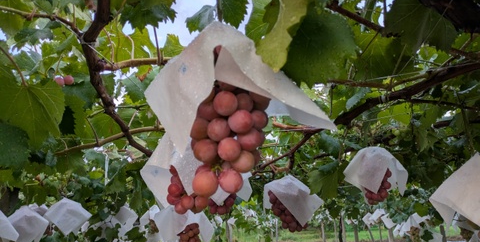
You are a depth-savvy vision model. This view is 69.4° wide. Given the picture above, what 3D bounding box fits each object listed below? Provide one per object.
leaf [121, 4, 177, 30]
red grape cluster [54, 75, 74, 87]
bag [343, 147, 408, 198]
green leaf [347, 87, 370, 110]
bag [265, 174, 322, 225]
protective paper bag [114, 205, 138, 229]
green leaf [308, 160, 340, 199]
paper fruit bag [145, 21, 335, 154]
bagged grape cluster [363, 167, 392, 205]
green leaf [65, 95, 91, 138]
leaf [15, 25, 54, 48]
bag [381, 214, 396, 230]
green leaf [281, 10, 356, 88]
[{"bbox_3d":[-0.251,-0.284,0.950,0.150,0.085,0.070,1,-16,-10],"label":"leaf"},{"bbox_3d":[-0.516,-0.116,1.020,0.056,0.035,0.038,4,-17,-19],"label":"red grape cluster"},{"bbox_3d":[0.477,0.181,1.220,0.215,0.155,0.190,-7,-17,20],"label":"bag"},{"bbox_3d":[0.393,-0.075,1.150,0.080,0.070,0.060,-7,-17,19],"label":"green leaf"},{"bbox_3d":[0.194,0.297,1.280,0.215,0.180,0.200,-3,-16,8],"label":"bag"},{"bbox_3d":[-0.851,0.724,2.600,0.180,0.180,0.150,2,-16,-13],"label":"protective paper bag"},{"bbox_3d":[0.301,0.211,1.250,0.110,0.140,0.060,-5,-16,13],"label":"green leaf"},{"bbox_3d":[-0.001,-0.036,0.460,0.240,0.155,0.190,-1,-16,0],"label":"paper fruit bag"},{"bbox_3d":[0.487,0.227,1.220,0.090,0.130,0.090,-6,-16,15],"label":"bagged grape cluster"},{"bbox_3d":[-0.431,-0.012,0.920,0.068,0.112,0.045,4,-16,-18],"label":"green leaf"},{"bbox_3d":[-0.682,-0.280,1.150,0.130,0.080,0.070,5,-17,-21],"label":"leaf"},{"bbox_3d":[1.799,1.218,4.200,0.190,0.190,0.140,-6,-16,16],"label":"bag"},{"bbox_3d":[0.118,-0.110,0.520,0.110,0.110,0.050,-5,-17,14],"label":"green leaf"}]

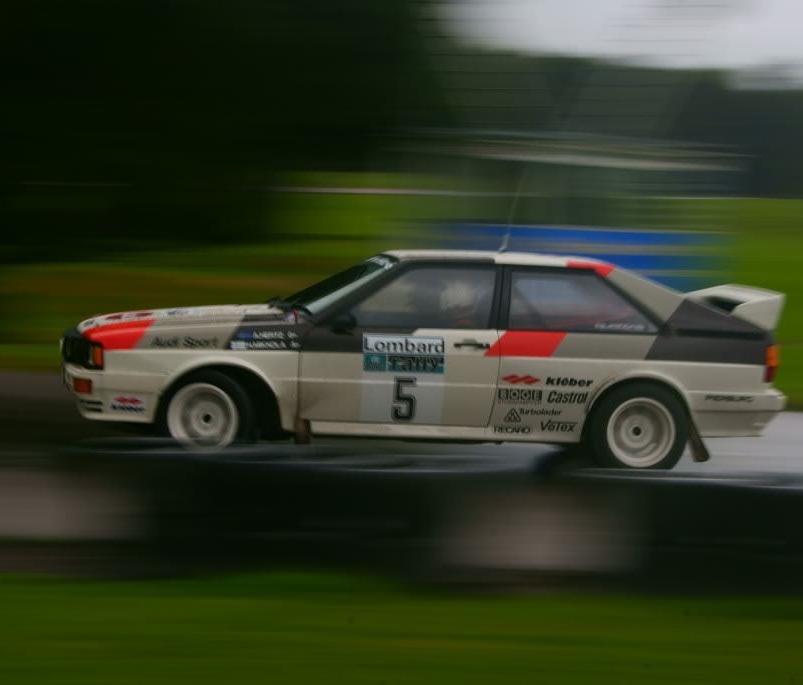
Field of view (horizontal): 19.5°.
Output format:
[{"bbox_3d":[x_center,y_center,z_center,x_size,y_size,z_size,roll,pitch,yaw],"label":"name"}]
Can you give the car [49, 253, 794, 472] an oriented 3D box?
[{"bbox_3d":[0.075,0.064,14.450,4.390,1.340,1.730,2,3,-12],"label":"car"}]

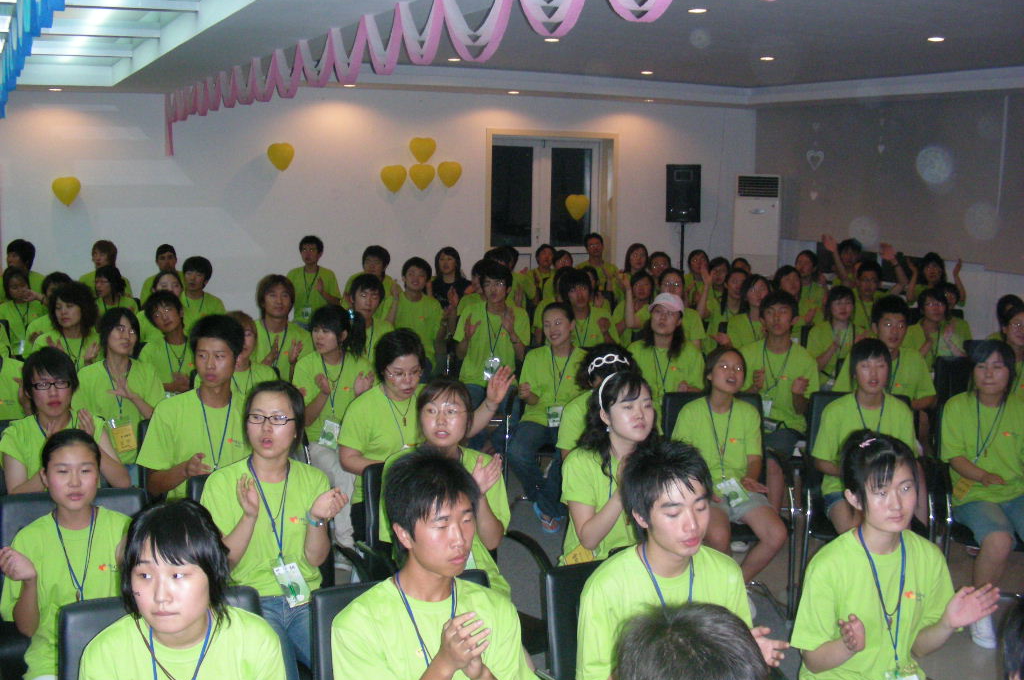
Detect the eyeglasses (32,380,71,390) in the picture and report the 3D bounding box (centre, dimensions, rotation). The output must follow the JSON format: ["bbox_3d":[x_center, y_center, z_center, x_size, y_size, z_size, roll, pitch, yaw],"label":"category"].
[{"bbox_3d":[-1.591,0.145,3.885,0.138,0.038,0.140,-2,9,-20],"label":"eyeglasses"}]

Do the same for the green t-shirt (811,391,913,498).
[{"bbox_3d":[1.434,0.444,4.585,0.410,0.460,0.250,3,9,9],"label":"green t-shirt"}]

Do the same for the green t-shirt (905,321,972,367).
[{"bbox_3d":[2.656,0.115,7.000,0.430,0.480,0.270,1,9,-2],"label":"green t-shirt"}]

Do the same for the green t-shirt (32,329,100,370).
[{"bbox_3d":[-2.283,0.126,5.800,0.420,0.480,0.270,-2,9,-22],"label":"green t-shirt"}]

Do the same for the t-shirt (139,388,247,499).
[{"bbox_3d":[-1.116,0.448,4.193,0.500,0.560,0.290,-1,9,-15],"label":"t-shirt"}]

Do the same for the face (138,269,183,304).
[{"bbox_3d":[-2.115,-0.322,6.900,0.160,0.210,0.170,-2,9,-20],"label":"face"}]

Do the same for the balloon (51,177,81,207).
[{"bbox_3d":[-3.838,-1.279,9.684,0.250,0.260,0.170,-2,9,-23],"label":"balloon"}]

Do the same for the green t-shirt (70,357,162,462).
[{"bbox_3d":[-1.772,0.345,5.071,0.440,0.530,0.270,-1,9,-18],"label":"green t-shirt"}]

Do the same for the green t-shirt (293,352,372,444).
[{"bbox_3d":[-0.804,0.287,5.035,0.390,0.460,0.250,0,9,-7],"label":"green t-shirt"}]

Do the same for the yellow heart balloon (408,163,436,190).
[{"bbox_3d":[-0.878,-1.585,10.961,0.250,0.260,0.170,-2,9,-23],"label":"yellow heart balloon"}]

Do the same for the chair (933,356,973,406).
[{"bbox_3d":[2.595,0.592,6.186,0.540,0.910,0.570,1,9,0],"label":"chair"}]

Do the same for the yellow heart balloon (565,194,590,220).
[{"bbox_3d":[0.678,-1.373,11.649,0.250,0.265,0.150,-3,10,-25],"label":"yellow heart balloon"}]

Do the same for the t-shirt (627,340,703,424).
[{"bbox_3d":[0.764,0.240,5.635,0.390,0.460,0.240,2,9,4],"label":"t-shirt"}]

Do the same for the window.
[{"bbox_3d":[0.414,-1.561,12.400,1.460,1.420,0.150,-3,10,-25],"label":"window"}]

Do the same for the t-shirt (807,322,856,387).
[{"bbox_3d":[1.992,0.107,6.900,0.420,0.480,0.270,1,9,-5],"label":"t-shirt"}]

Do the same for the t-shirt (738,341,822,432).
[{"bbox_3d":[1.399,0.264,5.992,0.470,0.550,0.280,1,9,0],"label":"t-shirt"}]

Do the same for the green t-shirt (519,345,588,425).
[{"bbox_3d":[0.226,0.260,5.756,0.420,0.470,0.270,0,9,-8],"label":"green t-shirt"}]

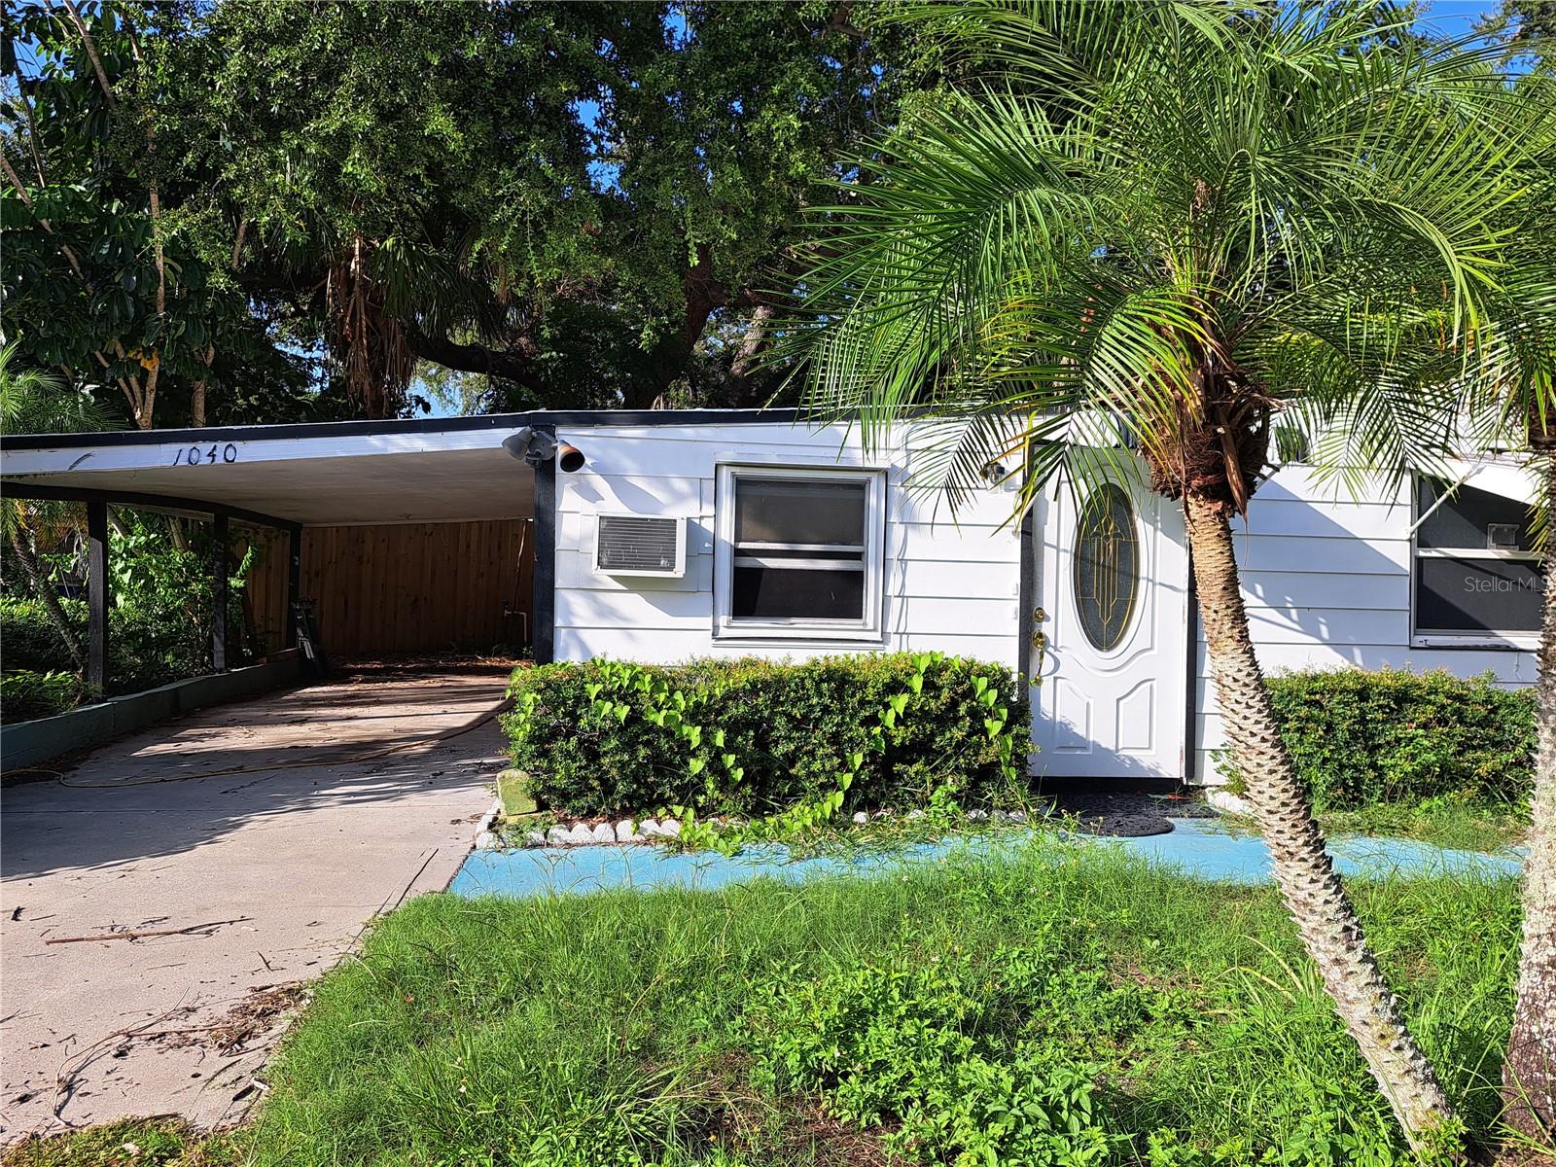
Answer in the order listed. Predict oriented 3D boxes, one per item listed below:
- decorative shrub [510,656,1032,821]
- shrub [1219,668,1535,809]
[{"bbox_3d":[-0.050,0.800,5.830,2.700,0.770,0.680,1,0,-7],"label":"decorative shrub"},{"bbox_3d":[3.540,0.875,6.240,1.750,0.740,0.640,1,0,-7],"label":"shrub"}]

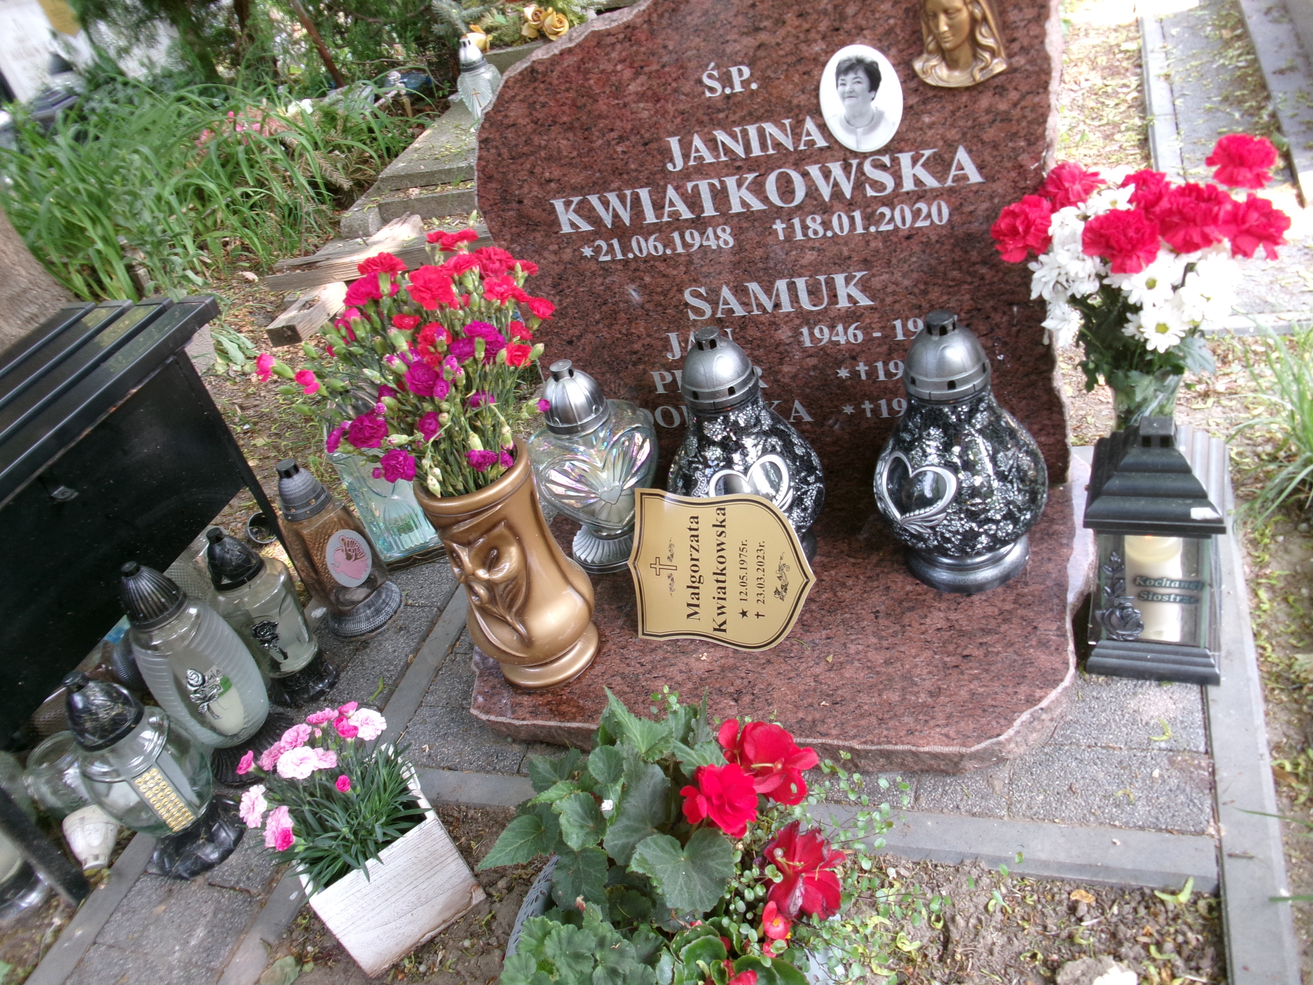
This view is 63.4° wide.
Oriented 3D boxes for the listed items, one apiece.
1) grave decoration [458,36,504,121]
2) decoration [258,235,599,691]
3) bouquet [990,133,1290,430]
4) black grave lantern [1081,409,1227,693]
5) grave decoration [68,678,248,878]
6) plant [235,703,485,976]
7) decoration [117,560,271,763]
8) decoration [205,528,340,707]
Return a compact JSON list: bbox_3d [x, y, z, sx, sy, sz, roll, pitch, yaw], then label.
[{"bbox_3d":[-0.536,-1.244,3.274,0.140,0.300,0.100,-7,35,14],"label":"grave decoration"},{"bbox_3d":[-0.211,-0.007,1.243,0.285,0.570,0.270,3,38,27],"label":"decoration"},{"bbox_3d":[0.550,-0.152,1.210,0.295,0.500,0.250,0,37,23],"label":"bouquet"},{"bbox_3d":[0.551,0.049,1.174,0.139,0.298,0.143,2,38,26],"label":"black grave lantern"},{"bbox_3d":[-0.619,0.329,1.271,0.138,0.300,0.138,-36,38,-27],"label":"grave decoration"},{"bbox_3d":[-0.333,0.360,1.168,0.165,0.250,0.170,-31,36,-20],"label":"plant"},{"bbox_3d":[-0.597,0.225,1.380,0.127,0.337,0.127,-28,35,-16],"label":"decoration"},{"bbox_3d":[-0.554,0.166,1.494,0.111,0.282,0.111,-28,35,-16],"label":"decoration"}]

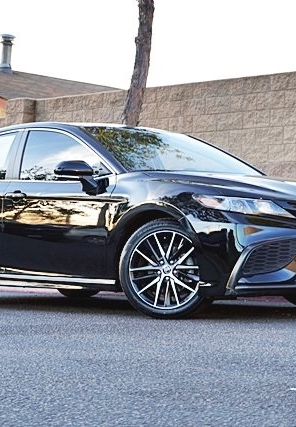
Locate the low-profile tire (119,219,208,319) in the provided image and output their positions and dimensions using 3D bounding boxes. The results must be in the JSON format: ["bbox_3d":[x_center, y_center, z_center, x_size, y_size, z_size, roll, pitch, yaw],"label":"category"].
[{"bbox_3d":[0.151,0.359,7.050,0.665,0.660,0.235,-1,-2,23],"label":"low-profile tire"}]

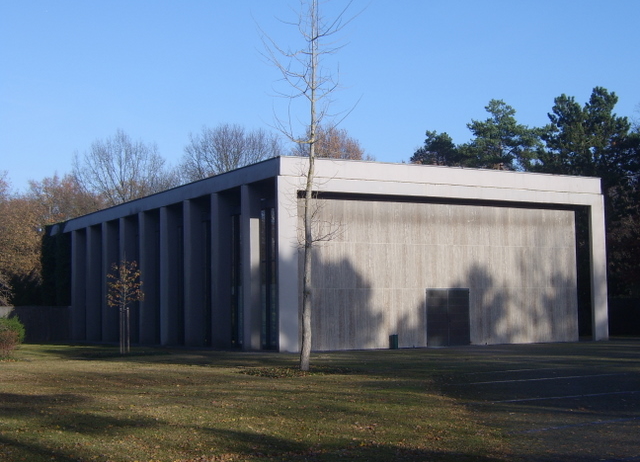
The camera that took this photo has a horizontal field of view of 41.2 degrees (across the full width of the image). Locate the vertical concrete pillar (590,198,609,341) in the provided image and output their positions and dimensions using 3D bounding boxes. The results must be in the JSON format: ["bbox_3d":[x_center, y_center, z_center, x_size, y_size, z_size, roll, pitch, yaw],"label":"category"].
[{"bbox_3d":[13.910,1.822,42.650,0.846,7.300,0.360,2,-6,-25],"label":"vertical concrete pillar"}]

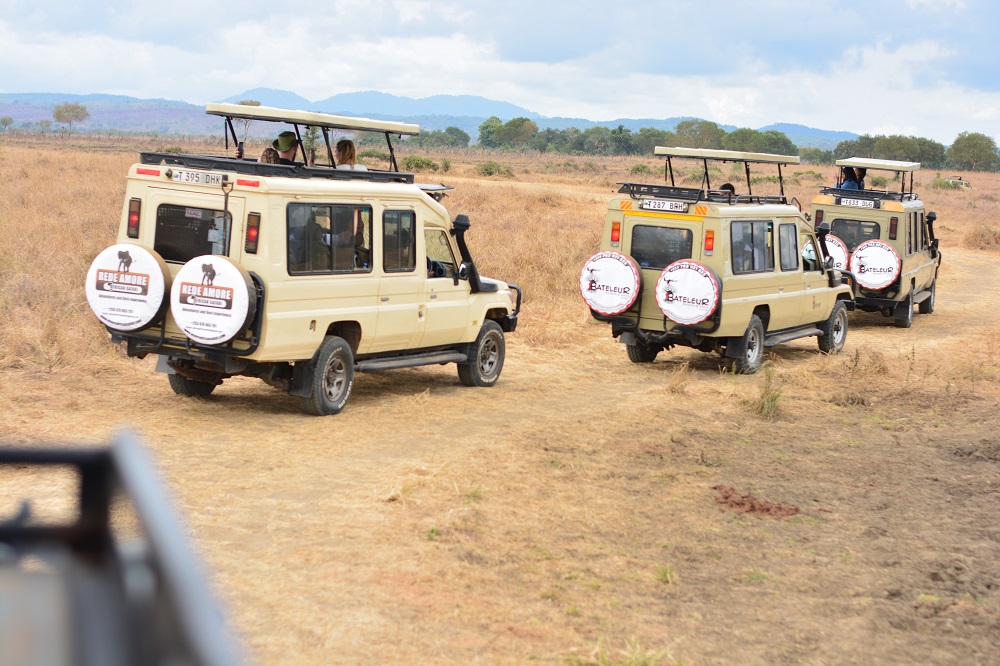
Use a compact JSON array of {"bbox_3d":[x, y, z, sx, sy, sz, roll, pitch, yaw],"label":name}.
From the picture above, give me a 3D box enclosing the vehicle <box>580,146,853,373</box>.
[{"bbox_3d":[3.189,-1.026,27.666,1.900,2.780,6.070,7,7,26],"label":"vehicle"}]

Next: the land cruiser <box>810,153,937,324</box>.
[{"bbox_3d":[6.452,-1.615,35.664,1.900,2.700,6.080,7,6,17],"label":"land cruiser"}]

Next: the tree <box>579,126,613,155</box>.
[{"bbox_3d":[20.636,-41.489,450.000,7.347,6.267,6.980,4,6,0],"label":"tree"}]

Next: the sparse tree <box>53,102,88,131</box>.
[{"bbox_3d":[-92.809,-46.242,450.000,7.779,7.131,7.390,4,6,0],"label":"sparse tree"}]

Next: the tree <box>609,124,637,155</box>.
[{"bbox_3d":[26.579,-41.705,450.000,6.267,6.699,5.953,4,6,0],"label":"tree"}]

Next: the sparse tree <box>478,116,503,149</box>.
[{"bbox_3d":[-2.161,-43.217,450.000,5.834,7.131,5.543,4,6,0],"label":"sparse tree"}]

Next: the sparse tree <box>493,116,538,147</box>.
[{"bbox_3d":[3.457,-43.217,450.000,9.724,7.131,9.238,4,6,0],"label":"sparse tree"}]

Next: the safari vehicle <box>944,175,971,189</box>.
[{"bbox_3d":[75.265,-24.384,340.000,5.600,2.650,1.900,2,6,-22],"label":"safari vehicle"}]

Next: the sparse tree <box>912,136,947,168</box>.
[{"bbox_3d":[88.581,-37.167,430.000,7.227,6.814,6.866,4,6,0],"label":"sparse tree"}]

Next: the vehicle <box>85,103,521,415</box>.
[{"bbox_3d":[-1.647,-0.776,21.297,1.900,2.850,6.300,8,6,23],"label":"vehicle"}]

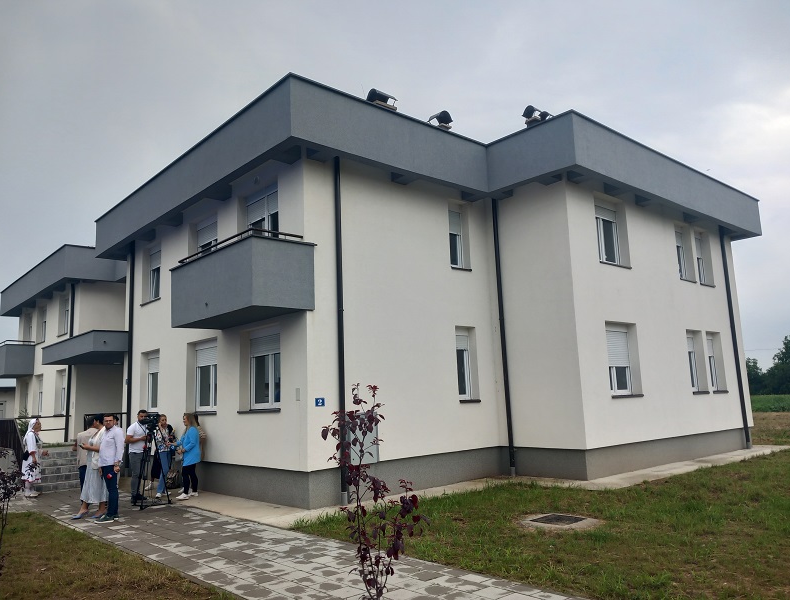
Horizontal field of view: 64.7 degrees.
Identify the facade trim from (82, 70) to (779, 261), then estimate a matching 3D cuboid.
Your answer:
[{"bbox_3d":[1.108,-2.168,19.115,15.446,1.122,13.301,6,-12,-41],"label":"facade trim"}]

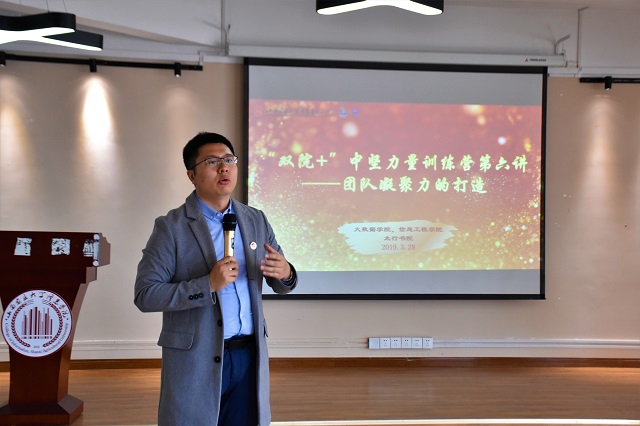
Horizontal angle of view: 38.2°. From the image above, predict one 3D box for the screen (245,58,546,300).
[{"bbox_3d":[0.622,-0.253,7.360,2.450,1.885,0.040,1,0,-8],"label":"screen"}]

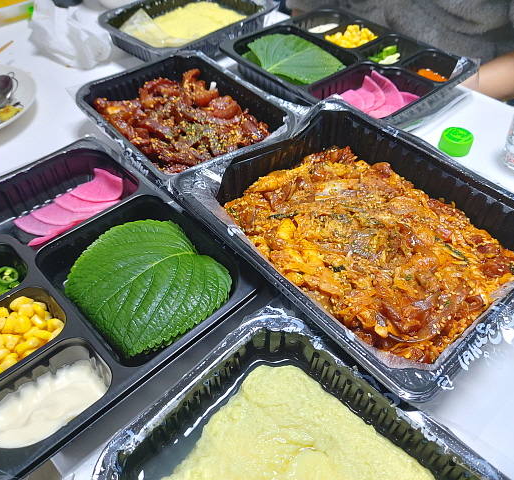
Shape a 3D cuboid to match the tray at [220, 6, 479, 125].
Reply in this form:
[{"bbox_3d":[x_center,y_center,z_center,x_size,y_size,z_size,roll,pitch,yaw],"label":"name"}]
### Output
[{"bbox_3d":[0.104,-0.203,0.564,0.194,0.043,0.248,-33,54,-26],"label":"tray"}]

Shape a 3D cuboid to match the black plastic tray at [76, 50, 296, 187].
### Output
[{"bbox_3d":[-0.076,-0.124,0.489,0.165,0.050,0.208,-32,54,-25],"label":"black plastic tray"}]

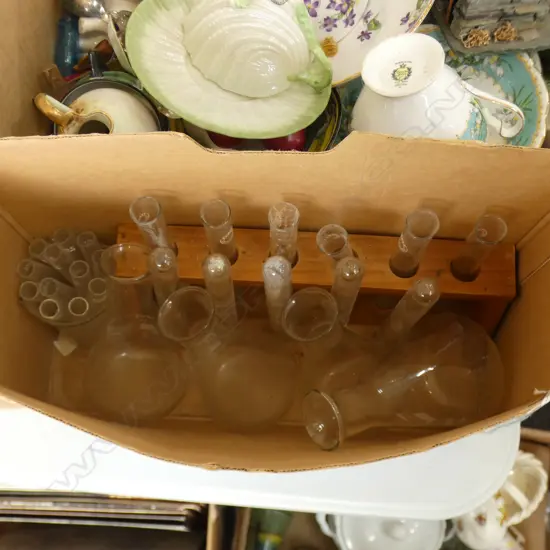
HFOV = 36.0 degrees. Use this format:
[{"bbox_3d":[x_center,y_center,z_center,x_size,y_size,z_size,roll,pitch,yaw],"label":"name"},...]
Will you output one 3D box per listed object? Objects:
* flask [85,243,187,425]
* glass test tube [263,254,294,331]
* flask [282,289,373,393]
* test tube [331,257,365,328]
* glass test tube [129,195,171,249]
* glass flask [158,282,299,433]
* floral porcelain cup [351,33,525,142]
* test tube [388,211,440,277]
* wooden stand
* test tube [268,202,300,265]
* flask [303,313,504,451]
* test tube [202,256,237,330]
[{"bbox_3d":[-0.094,0.042,0.563,0.073,0.155,0.073,4,50,-3],"label":"flask"},{"bbox_3d":[0.002,0.017,0.552,0.017,0.150,0.017,2,72,2],"label":"glass test tube"},{"bbox_3d":[0.034,0.045,0.571,0.058,0.130,0.058,0,71,12],"label":"flask"},{"bbox_3d":[0.046,0.016,0.562,0.018,0.150,0.018,0,73,1],"label":"test tube"},{"bbox_3d":[-0.076,-0.016,0.578,0.018,0.155,0.018,0,74,1],"label":"glass test tube"},{"bbox_3d":[-0.031,0.056,0.554,0.070,0.160,0.070,-1,64,16],"label":"glass flask"},{"bbox_3d":[0.092,-0.103,0.505,0.113,0.062,0.094,11,64,28],"label":"floral porcelain cup"},{"bbox_3d":[0.088,-0.008,0.573,0.018,0.155,0.018,0,74,0],"label":"test tube"},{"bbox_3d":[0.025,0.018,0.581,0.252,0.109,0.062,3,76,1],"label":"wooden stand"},{"bbox_3d":[0.006,-0.010,0.554,0.018,0.158,0.018,3,73,2],"label":"test tube"},{"bbox_3d":[0.092,0.077,0.586,0.147,0.086,0.086,-16,72,-31],"label":"flask"},{"bbox_3d":[-0.034,0.015,0.552,0.017,0.150,0.017,3,73,0],"label":"test tube"}]

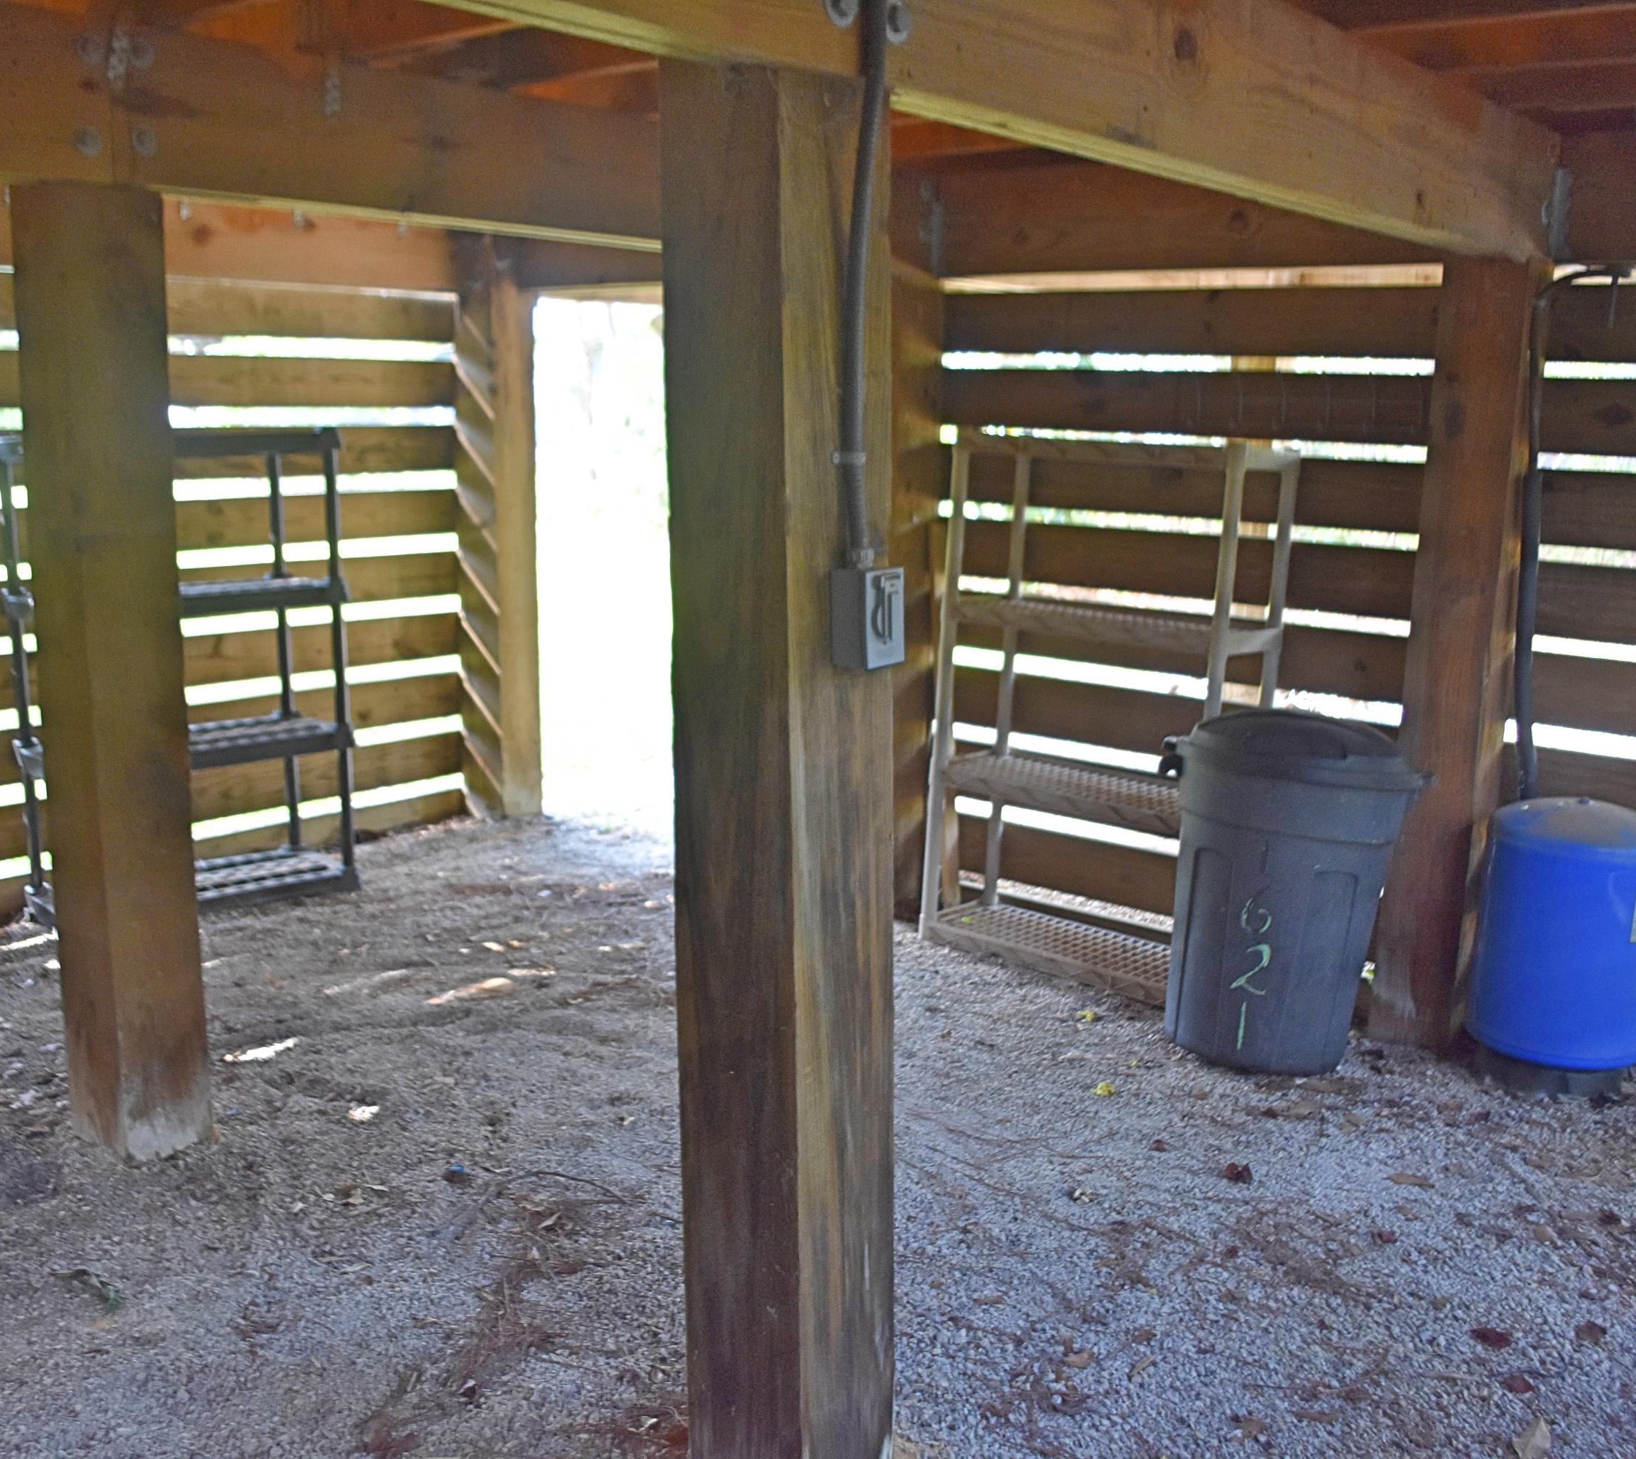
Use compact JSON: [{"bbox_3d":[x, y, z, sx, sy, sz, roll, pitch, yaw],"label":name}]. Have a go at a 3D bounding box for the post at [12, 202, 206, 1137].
[{"bbox_3d":[-1.305,-0.074,3.050,0.188,1.778,0.188,10,14,37],"label":"post"}]

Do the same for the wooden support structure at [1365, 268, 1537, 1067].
[{"bbox_3d":[1.578,-0.165,4.044,0.188,1.936,0.188,10,15,37],"label":"wooden support structure"}]

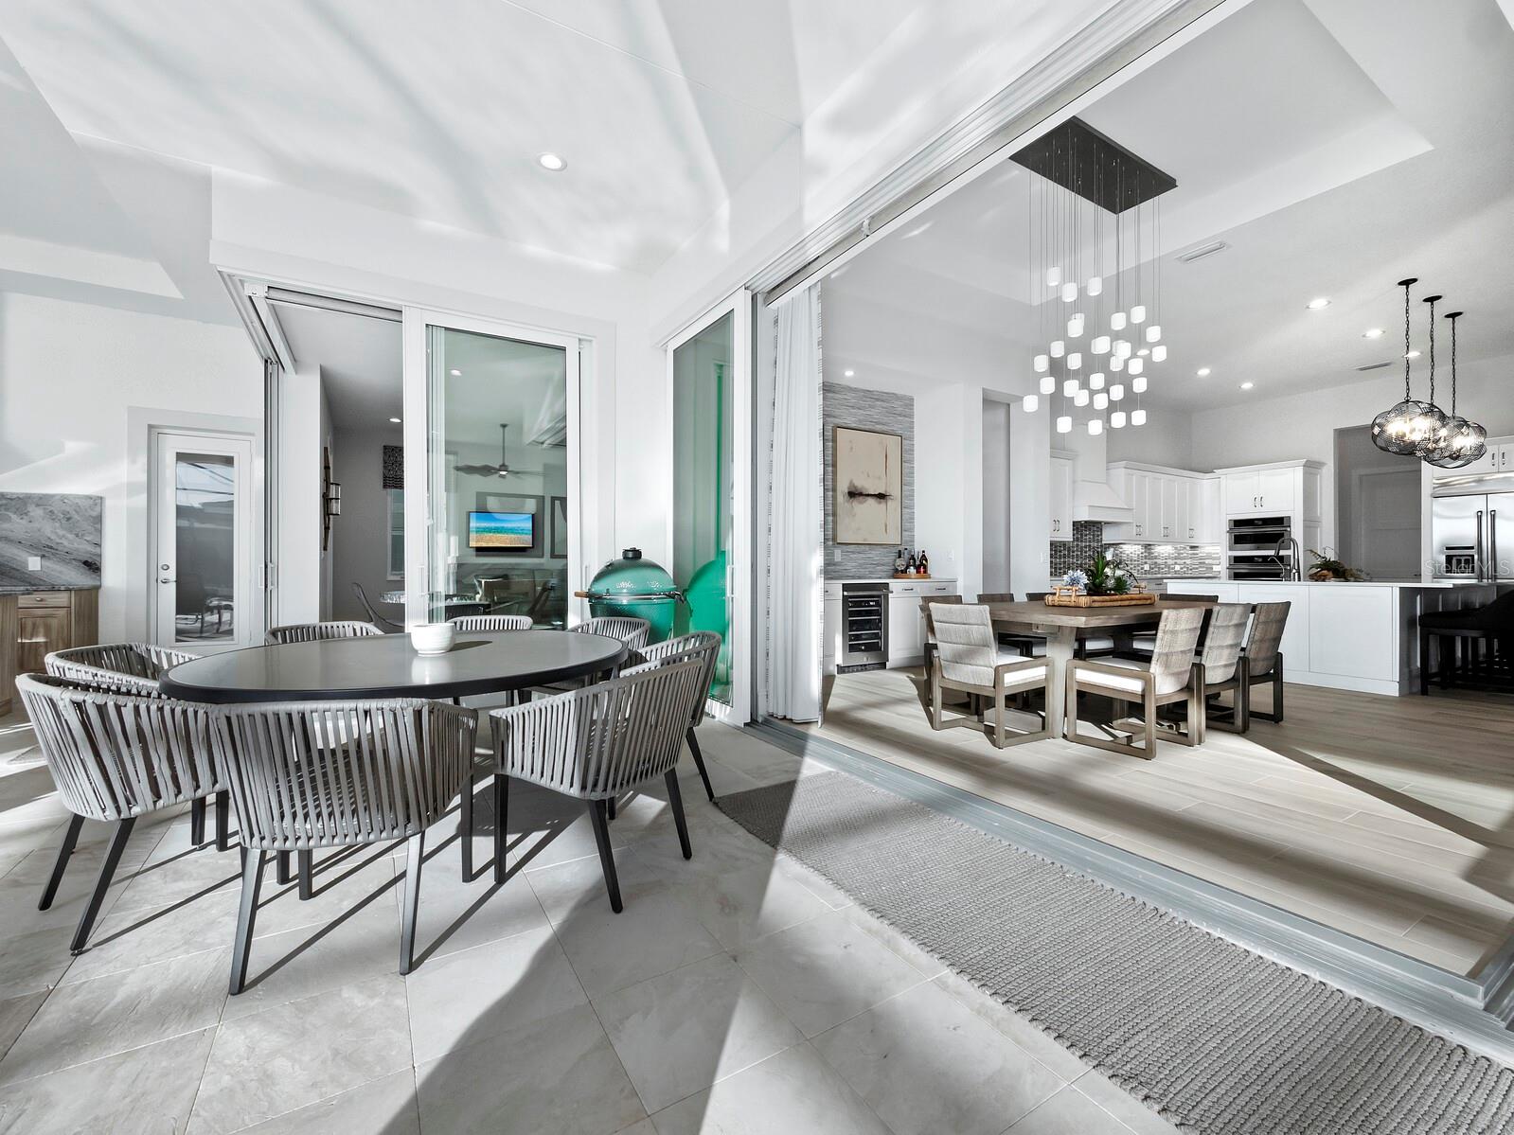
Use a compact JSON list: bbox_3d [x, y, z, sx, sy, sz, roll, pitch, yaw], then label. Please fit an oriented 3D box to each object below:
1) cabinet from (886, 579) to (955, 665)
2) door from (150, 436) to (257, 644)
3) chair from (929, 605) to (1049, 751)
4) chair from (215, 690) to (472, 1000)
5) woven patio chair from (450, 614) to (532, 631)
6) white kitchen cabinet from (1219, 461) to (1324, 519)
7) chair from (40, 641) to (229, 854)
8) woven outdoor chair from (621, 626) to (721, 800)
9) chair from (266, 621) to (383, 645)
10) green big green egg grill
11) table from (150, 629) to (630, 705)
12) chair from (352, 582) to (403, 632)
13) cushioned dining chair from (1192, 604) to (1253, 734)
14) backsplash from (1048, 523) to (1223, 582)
[{"bbox_3d":[1.623,0.595,6.805,1.040,0.910,0.630,0,0,-33],"label":"cabinet"},{"bbox_3d":[-5.836,-0.145,6.470,0.820,2.480,0.080,0,0,-32],"label":"door"},{"bbox_3d":[1.449,0.633,3.858,0.540,0.835,0.490,0,0,-33],"label":"chair"},{"bbox_3d":[-1.214,0.725,1.852,0.580,0.770,0.580,0,0,-12],"label":"chair"},{"bbox_3d":[-1.815,0.725,4.089,0.580,0.770,0.580,0,0,-12],"label":"woven patio chair"},{"bbox_3d":[7.771,-1.145,9.279,0.700,0.710,1.000,0,0,-33],"label":"white kitchen cabinet"},{"bbox_3d":[-2.560,0.735,2.670,0.600,0.770,0.600,0,0,-13],"label":"chair"},{"bbox_3d":[-0.471,0.725,3.130,0.580,0.770,0.580,0,0,-15],"label":"woven outdoor chair"},{"bbox_3d":[-2.495,0.725,3.571,0.580,0.770,0.580,0,0,-38],"label":"chair"},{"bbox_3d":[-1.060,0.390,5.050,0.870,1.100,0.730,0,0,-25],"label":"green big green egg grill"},{"bbox_3d":[-1.463,0.748,2.730,1.710,0.744,1.710,0,0,0],"label":"table"},{"bbox_3d":[-3.490,0.600,5.800,0.580,0.885,0.500,0,0,-33],"label":"chair"},{"bbox_3d":[2.716,0.632,3.880,0.520,0.820,0.560,0,0,-33],"label":"cushioned dining chair"},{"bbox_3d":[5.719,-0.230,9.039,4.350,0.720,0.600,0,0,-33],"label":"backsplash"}]

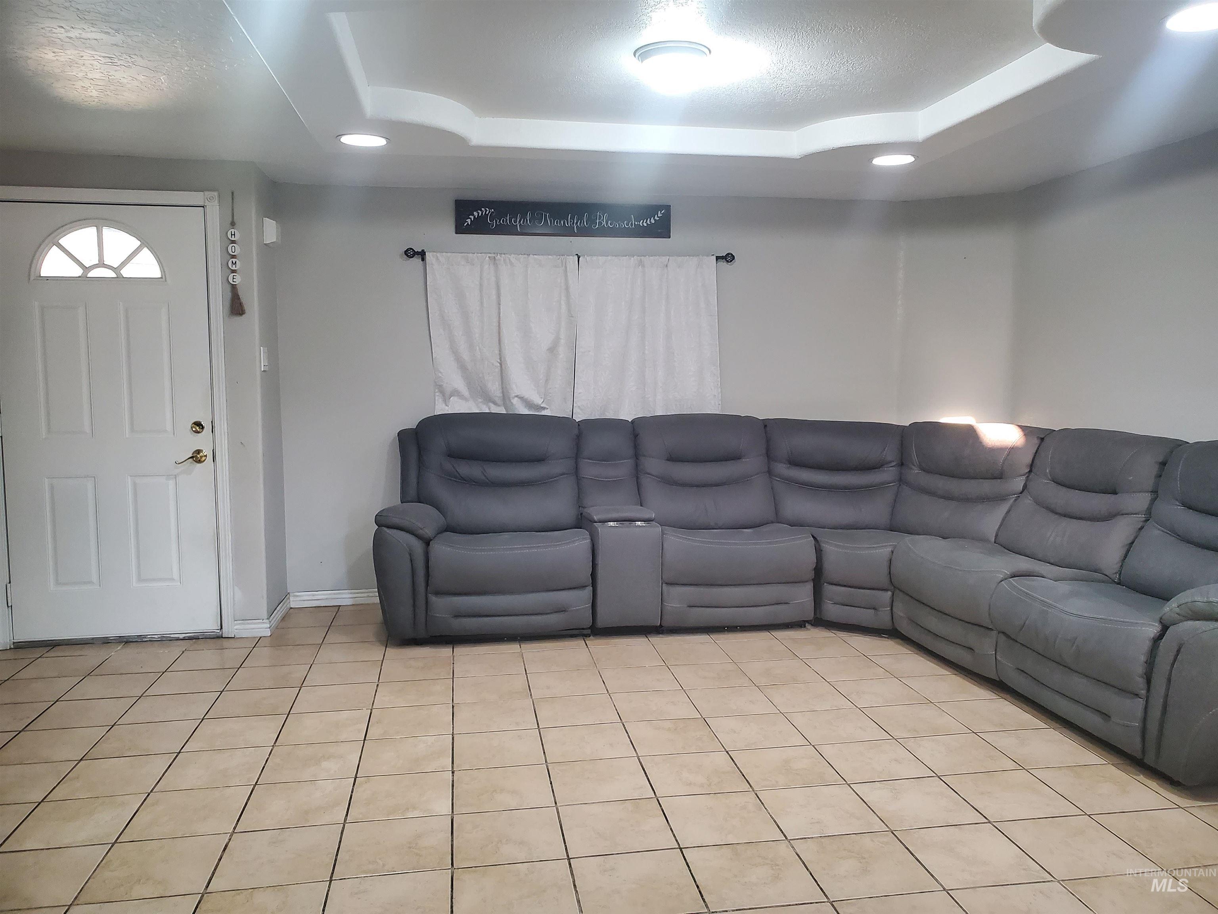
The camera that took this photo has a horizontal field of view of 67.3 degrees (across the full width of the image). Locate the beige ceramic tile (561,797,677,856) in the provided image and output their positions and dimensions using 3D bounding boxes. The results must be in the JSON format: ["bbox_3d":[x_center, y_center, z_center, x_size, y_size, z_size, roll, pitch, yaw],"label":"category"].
[{"bbox_3d":[0.021,1.061,2.611,0.301,0.010,0.295,-1,6,-9],"label":"beige ceramic tile"}]

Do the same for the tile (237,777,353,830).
[{"bbox_3d":[-0.932,1.044,2.743,0.300,0.010,0.300,-1,6,-9],"label":"tile"}]

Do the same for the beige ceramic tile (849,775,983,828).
[{"bbox_3d":[0.938,1.056,2.785,0.304,0.010,0.299,-1,6,-10],"label":"beige ceramic tile"}]

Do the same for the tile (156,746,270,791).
[{"bbox_3d":[-1.297,1.031,3.019,0.304,0.010,0.299,-1,6,-10],"label":"tile"}]

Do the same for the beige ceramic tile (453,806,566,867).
[{"bbox_3d":[-0.282,1.066,2.561,0.301,0.010,0.295,-1,6,-9],"label":"beige ceramic tile"}]

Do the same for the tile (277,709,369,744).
[{"bbox_3d":[-1.043,0.998,3.368,0.304,0.010,0.299,-1,6,-10],"label":"tile"}]

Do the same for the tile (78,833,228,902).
[{"bbox_3d":[-1.195,1.090,2.422,0.305,0.010,0.303,-1,6,-9],"label":"tile"}]

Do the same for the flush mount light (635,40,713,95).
[{"bbox_3d":[0.225,-1.372,3.228,0.275,0.095,0.275,0,6,0],"label":"flush mount light"}]

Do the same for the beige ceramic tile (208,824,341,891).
[{"bbox_3d":[-0.888,1.077,2.460,0.301,0.010,0.295,-1,6,-9],"label":"beige ceramic tile"}]

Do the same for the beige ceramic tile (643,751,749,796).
[{"bbox_3d":[0.277,1.034,2.978,0.305,0.010,0.303,-1,6,-9],"label":"beige ceramic tile"}]

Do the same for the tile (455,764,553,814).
[{"bbox_3d":[-0.330,1.033,2.844,0.300,0.010,0.300,-1,6,-9],"label":"tile"}]

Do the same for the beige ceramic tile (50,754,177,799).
[{"bbox_3d":[-1.602,1.037,2.964,0.304,0.010,0.299,-1,6,-10],"label":"beige ceramic tile"}]

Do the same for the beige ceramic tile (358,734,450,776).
[{"bbox_3d":[-0.687,1.022,3.120,0.305,0.010,0.303,-1,6,-9],"label":"beige ceramic tile"}]

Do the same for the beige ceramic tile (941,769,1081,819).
[{"bbox_3d":[1.232,1.040,2.813,0.301,0.010,0.295,-1,6,-9],"label":"beige ceramic tile"}]

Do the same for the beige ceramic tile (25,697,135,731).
[{"bbox_3d":[-1.994,0.975,3.484,0.301,0.010,0.295,-1,6,-9],"label":"beige ceramic tile"}]

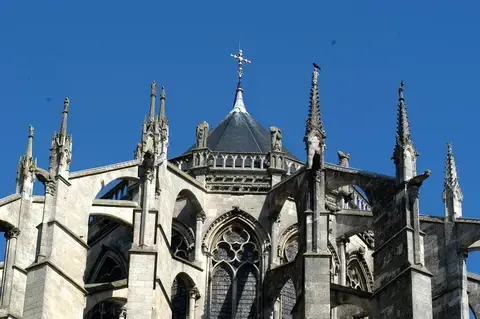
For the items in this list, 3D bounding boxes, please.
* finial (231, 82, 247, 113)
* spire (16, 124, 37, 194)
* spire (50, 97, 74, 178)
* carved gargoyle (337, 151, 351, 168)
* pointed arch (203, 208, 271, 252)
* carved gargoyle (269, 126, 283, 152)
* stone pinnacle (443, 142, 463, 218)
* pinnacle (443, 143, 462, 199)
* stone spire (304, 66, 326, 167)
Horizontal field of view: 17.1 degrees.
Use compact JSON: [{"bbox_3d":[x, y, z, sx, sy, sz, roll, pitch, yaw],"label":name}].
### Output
[{"bbox_3d":[0.044,-3.407,86.390,0.839,1.641,0.839,2,-35,0],"label":"finial"},{"bbox_3d":[-9.359,-0.089,70.873,0.525,3.537,0.525,-26,-44,33],"label":"spire"},{"bbox_3d":[-6.785,-0.966,61.271,0.582,3.562,0.582,-18,-40,26],"label":"spire"},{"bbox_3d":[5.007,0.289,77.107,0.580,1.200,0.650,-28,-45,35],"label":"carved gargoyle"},{"bbox_3d":[-0.131,3.339,73.462,3.047,2.402,0.600,1,-35,0],"label":"pointed arch"},{"bbox_3d":[1.687,-0.938,75.865,0.580,1.200,0.620,-7,-36,12],"label":"carved gargoyle"},{"bbox_3d":[9.359,0.800,70.653,0.613,3.837,0.613,29,-44,-33],"label":"stone pinnacle"},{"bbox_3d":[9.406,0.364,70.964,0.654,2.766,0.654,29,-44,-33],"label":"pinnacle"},{"bbox_3d":[2.850,-1.728,60.550,0.781,4.497,0.781,-1,-35,4],"label":"stone spire"}]

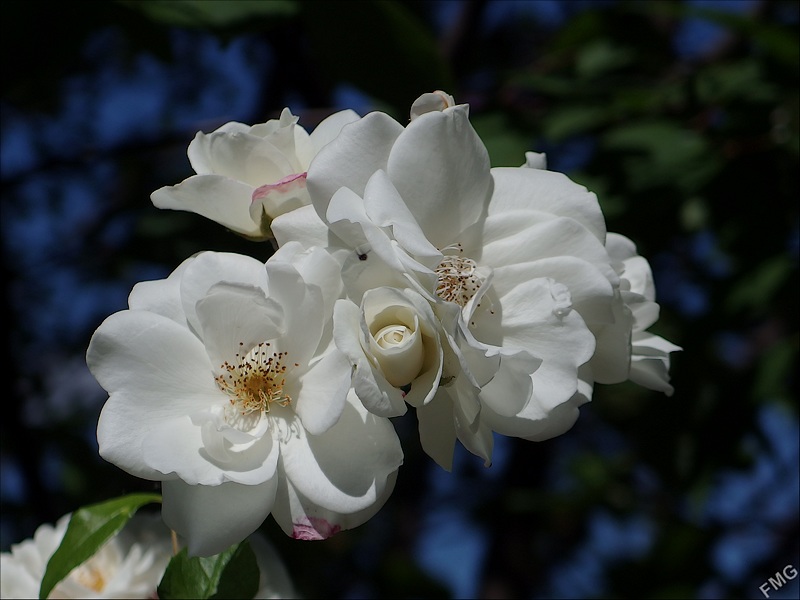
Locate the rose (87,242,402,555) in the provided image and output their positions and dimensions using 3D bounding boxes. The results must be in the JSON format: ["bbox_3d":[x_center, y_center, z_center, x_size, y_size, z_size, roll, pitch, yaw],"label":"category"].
[{"bbox_3d":[-0.040,0.025,0.665,0.081,0.080,0.048,0,-18,5],"label":"rose"}]

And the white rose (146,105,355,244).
[{"bbox_3d":[-0.038,-0.034,0.700,0.056,0.042,0.048,-2,-28,22],"label":"white rose"}]

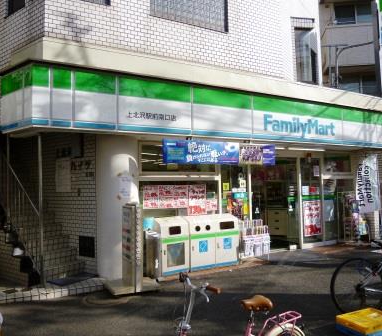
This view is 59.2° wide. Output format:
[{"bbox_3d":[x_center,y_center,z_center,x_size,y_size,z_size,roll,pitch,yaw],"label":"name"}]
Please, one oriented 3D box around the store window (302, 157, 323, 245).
[{"bbox_3d":[2.924,0.804,8.105,0.850,2.140,0.080,0,-3,-29],"label":"store window"}]

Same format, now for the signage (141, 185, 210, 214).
[{"bbox_3d":[-0.194,0.598,6.379,1.500,0.520,0.030,0,-3,-29],"label":"signage"}]

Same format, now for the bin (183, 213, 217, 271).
[{"bbox_3d":[0.123,1.379,6.277,0.540,0.940,0.380,0,-3,-29],"label":"bin"}]

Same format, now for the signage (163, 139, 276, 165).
[{"bbox_3d":[0.612,-0.250,6.041,2.445,0.400,0.040,0,-3,-29],"label":"signage"}]

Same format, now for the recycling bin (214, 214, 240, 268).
[{"bbox_3d":[0.593,1.382,6.542,0.540,0.940,0.380,0,-3,-29],"label":"recycling bin"}]

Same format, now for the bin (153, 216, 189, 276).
[{"bbox_3d":[-0.357,1.376,6.008,0.540,0.940,0.380,0,-3,-29],"label":"bin"}]

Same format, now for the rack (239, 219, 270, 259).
[{"bbox_3d":[1.233,1.439,6.750,0.580,0.820,0.330,0,-3,-29],"label":"rack"}]

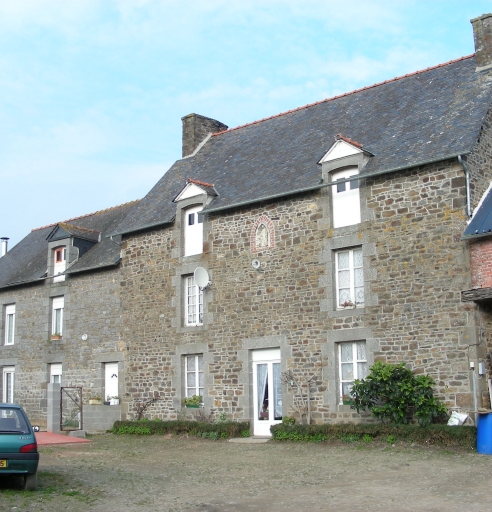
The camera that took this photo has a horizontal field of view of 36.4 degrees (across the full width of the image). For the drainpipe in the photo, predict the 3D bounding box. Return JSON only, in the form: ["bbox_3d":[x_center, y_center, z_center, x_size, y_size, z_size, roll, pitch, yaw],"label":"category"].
[{"bbox_3d":[5.246,-1.639,17.873,0.180,1.500,0.280,-10,-15,38],"label":"drainpipe"}]

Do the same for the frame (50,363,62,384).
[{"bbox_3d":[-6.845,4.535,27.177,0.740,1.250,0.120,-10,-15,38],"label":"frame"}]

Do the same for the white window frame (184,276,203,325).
[{"bbox_3d":[-1.502,1.390,23.470,0.960,1.588,0.120,-10,-15,38],"label":"white window frame"}]

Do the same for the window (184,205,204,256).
[{"bbox_3d":[-1.555,-0.783,23.906,0.960,1.545,0.120,-10,-15,38],"label":"window"}]

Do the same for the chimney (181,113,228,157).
[{"bbox_3d":[-1.607,-4.505,29.852,0.700,1.660,1.940,-10,-15,38],"label":"chimney"}]

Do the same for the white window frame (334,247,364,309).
[{"bbox_3d":[2.850,0.620,19.965,0.970,1.609,0.120,-10,-15,38],"label":"white window frame"}]

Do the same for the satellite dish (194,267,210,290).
[{"bbox_3d":[-1.317,0.666,22.677,0.600,0.680,0.300,9,-15,-40],"label":"satellite dish"}]

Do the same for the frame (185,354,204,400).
[{"bbox_3d":[-1.538,3.790,22.878,0.840,1.500,0.120,-10,-15,38],"label":"frame"}]

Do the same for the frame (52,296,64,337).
[{"bbox_3d":[-6.836,2.275,27.589,0.760,1.520,0.120,-10,-15,38],"label":"frame"}]

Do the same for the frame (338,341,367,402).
[{"bbox_3d":[2.796,3.027,19.396,0.860,1.580,0.120,-10,-15,38],"label":"frame"}]

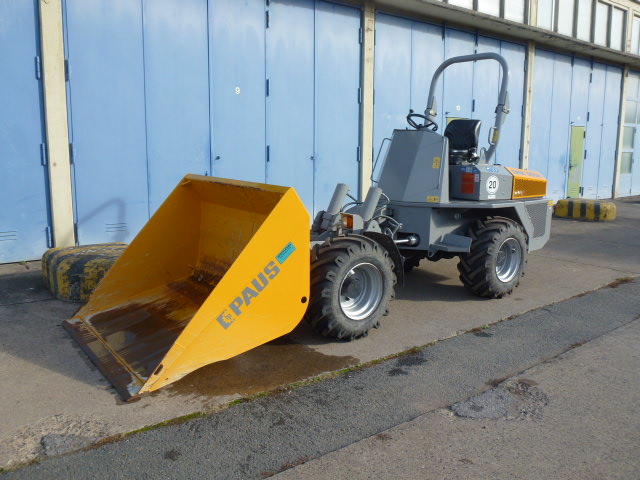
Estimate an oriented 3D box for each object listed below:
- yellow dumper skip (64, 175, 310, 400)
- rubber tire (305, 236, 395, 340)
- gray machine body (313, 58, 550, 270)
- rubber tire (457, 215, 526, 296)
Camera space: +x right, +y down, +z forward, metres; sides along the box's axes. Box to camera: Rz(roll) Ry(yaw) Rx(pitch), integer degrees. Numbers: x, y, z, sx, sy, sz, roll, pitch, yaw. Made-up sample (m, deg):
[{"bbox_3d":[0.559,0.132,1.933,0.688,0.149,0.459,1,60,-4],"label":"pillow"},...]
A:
[{"bbox_3d":[-1.207,0.163,4.341,1.460,1.310,1.950,-7,12,-37],"label":"yellow dumper skip"},{"bbox_3d":[0.236,0.395,4.362,0.860,0.860,0.380,-7,12,-37],"label":"rubber tire"},{"bbox_3d":[0.884,-0.927,5.703,3.330,2.260,1.870,-7,12,-37],"label":"gray machine body"},{"bbox_3d":[1.894,0.190,5.614,0.860,0.860,0.380,-7,12,-37],"label":"rubber tire"}]

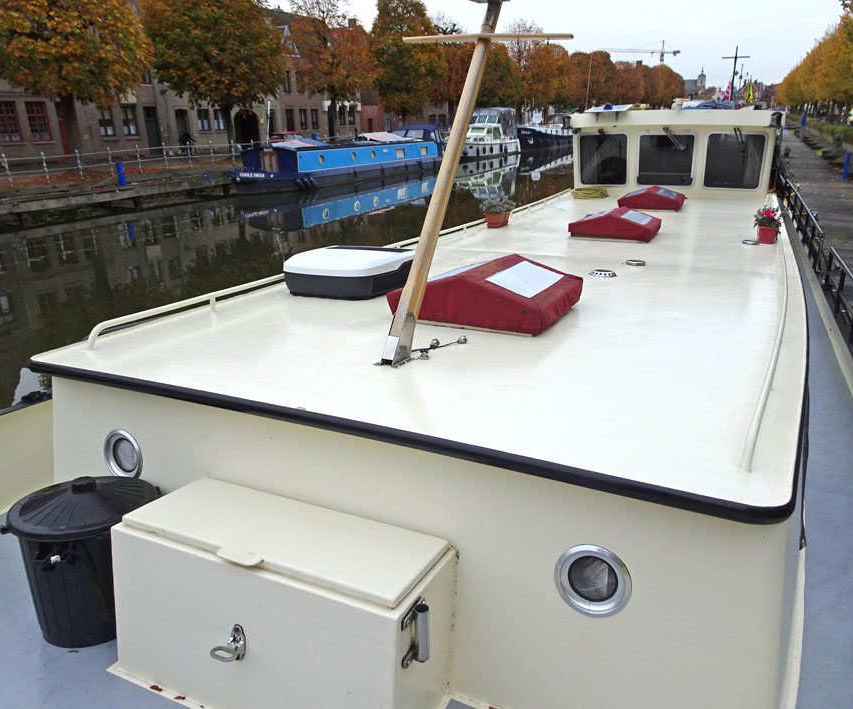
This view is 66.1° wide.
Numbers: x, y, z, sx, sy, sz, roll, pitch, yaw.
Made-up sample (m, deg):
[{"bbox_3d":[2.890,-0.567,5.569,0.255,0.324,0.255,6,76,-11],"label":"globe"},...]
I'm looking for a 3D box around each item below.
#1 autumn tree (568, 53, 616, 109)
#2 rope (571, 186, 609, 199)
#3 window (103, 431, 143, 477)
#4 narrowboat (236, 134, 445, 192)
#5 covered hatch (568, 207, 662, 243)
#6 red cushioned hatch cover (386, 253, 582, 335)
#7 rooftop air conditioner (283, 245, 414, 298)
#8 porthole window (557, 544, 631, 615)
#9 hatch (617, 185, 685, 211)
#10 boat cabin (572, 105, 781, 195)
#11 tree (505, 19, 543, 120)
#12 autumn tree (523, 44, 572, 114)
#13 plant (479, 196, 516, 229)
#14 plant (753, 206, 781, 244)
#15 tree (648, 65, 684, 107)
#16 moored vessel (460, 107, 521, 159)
[{"bbox_3d":[24.484,-39.094,96.482,7.200,10.305,7.200,11,23,27],"label":"autumn tree"},{"bbox_3d":[2.841,-2.791,11.344,0.560,0.120,0.500,9,22,24],"label":"rope"},{"bbox_3d":[-1.200,0.401,2.587,0.212,0.212,0.040,9,11,23],"label":"window"},{"bbox_3d":[-3.952,-10.724,35.144,3.400,2.350,15.600,9,23,28],"label":"narrowboat"},{"bbox_3d":[2.145,-1.474,7.387,0.858,0.267,0.963,9,20,24],"label":"covered hatch"},{"bbox_3d":[0.366,-0.401,3.896,0.896,0.270,0.896,8,19,25],"label":"red cushioned hatch cover"},{"bbox_3d":[-0.472,-0.602,4.681,0.652,0.231,0.905,7,19,23],"label":"rooftop air conditioner"},{"bbox_3d":[0.464,0.640,1.838,0.221,0.221,0.040,8,12,25],"label":"porthole window"},{"bbox_3d":[3.469,-2.405,10.079,0.858,0.267,0.963,9,22,24],"label":"hatch"},{"bbox_3d":[5.053,-4.118,13.104,3.654,1.549,3.000,8,22,25],"label":"boat cabin"},{"bbox_3d":[14.296,-41.441,96.658,5.800,14.580,5.800,9,23,28],"label":"tree"},{"bbox_3d":[14.918,-32.727,80.421,7.000,9.753,7.000,11,23,27],"label":"autumn tree"},{"bbox_3d":[0.896,-1.762,8.099,0.380,0.335,0.360,9,20,24],"label":"plant"},{"bbox_3d":[3.798,-1.462,7.261,0.280,0.408,0.280,8,22,25],"label":"plant"},{"bbox_3d":[51.411,-56.632,141.833,7.600,11.043,7.600,11,23,27],"label":"tree"},{"bbox_3d":[3.804,-16.130,47.598,3.500,3.500,10.000,8,22,25],"label":"moored vessel"}]

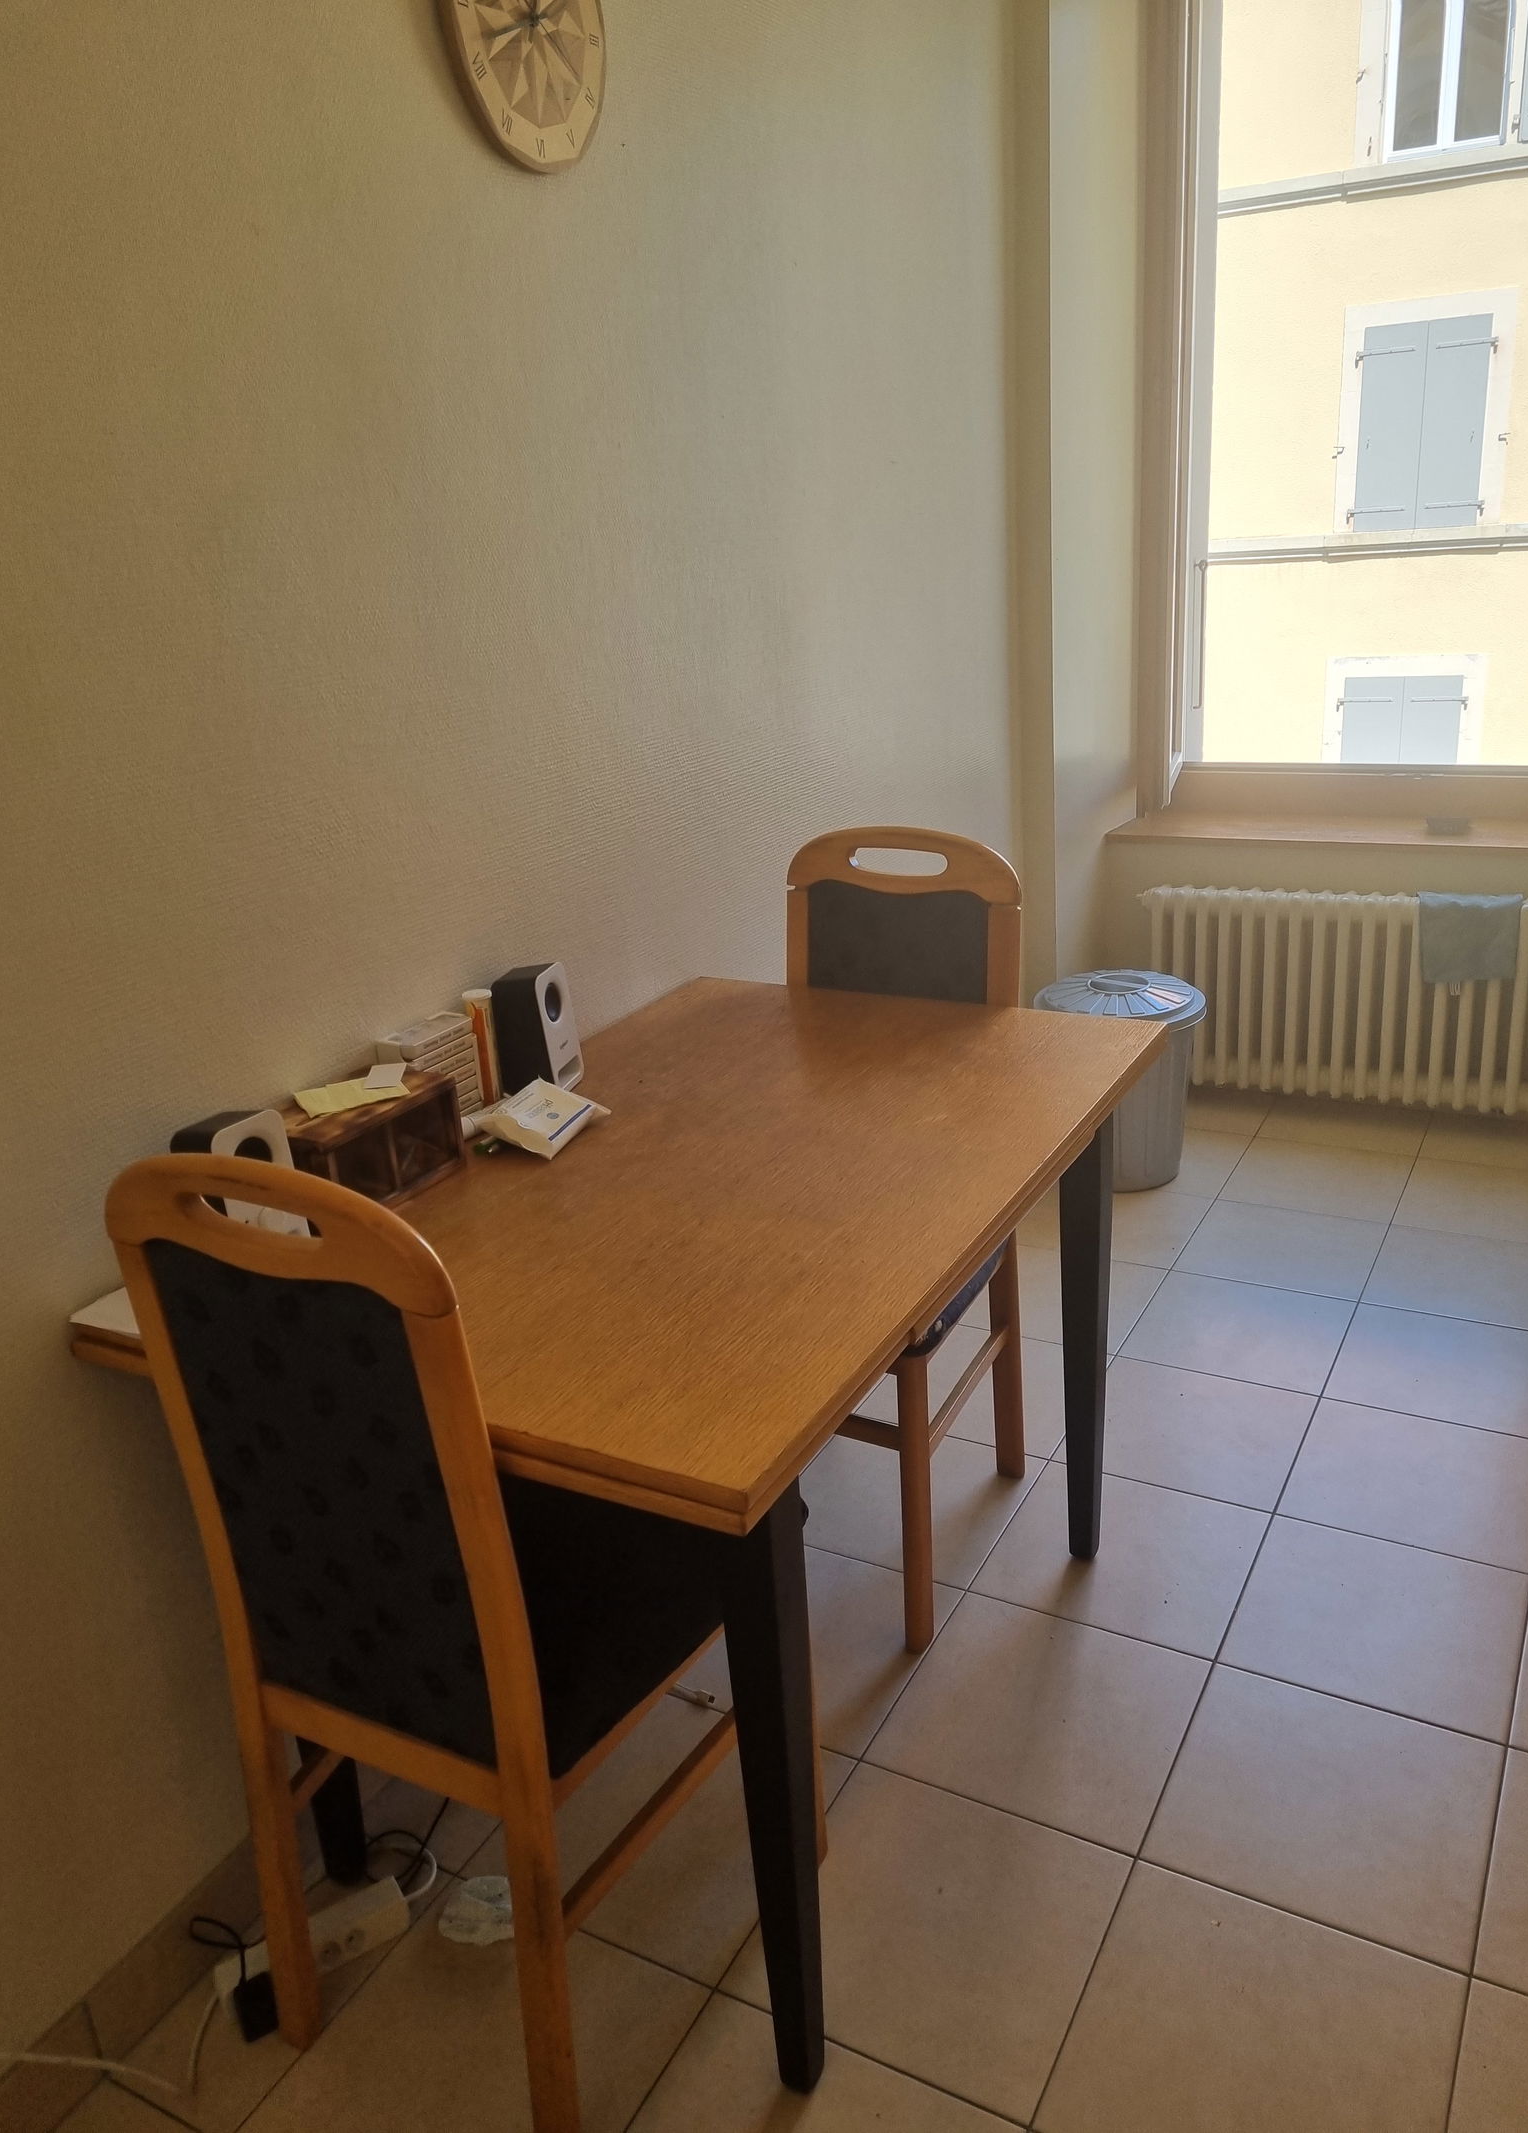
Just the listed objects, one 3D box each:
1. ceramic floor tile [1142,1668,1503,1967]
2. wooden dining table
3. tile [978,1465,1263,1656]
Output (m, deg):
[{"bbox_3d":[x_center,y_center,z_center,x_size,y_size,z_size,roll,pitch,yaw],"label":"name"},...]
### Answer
[{"bbox_3d":[0.635,0.830,1.800,0.333,0.010,0.333,7,23,28],"label":"ceramic floor tile"},{"bbox_3d":[-0.031,0.440,1.889,0.698,0.750,1.100,7,23,28],"label":"wooden dining table"},{"bbox_3d":[0.503,0.681,2.232,0.333,0.010,0.333,7,23,28],"label":"tile"}]

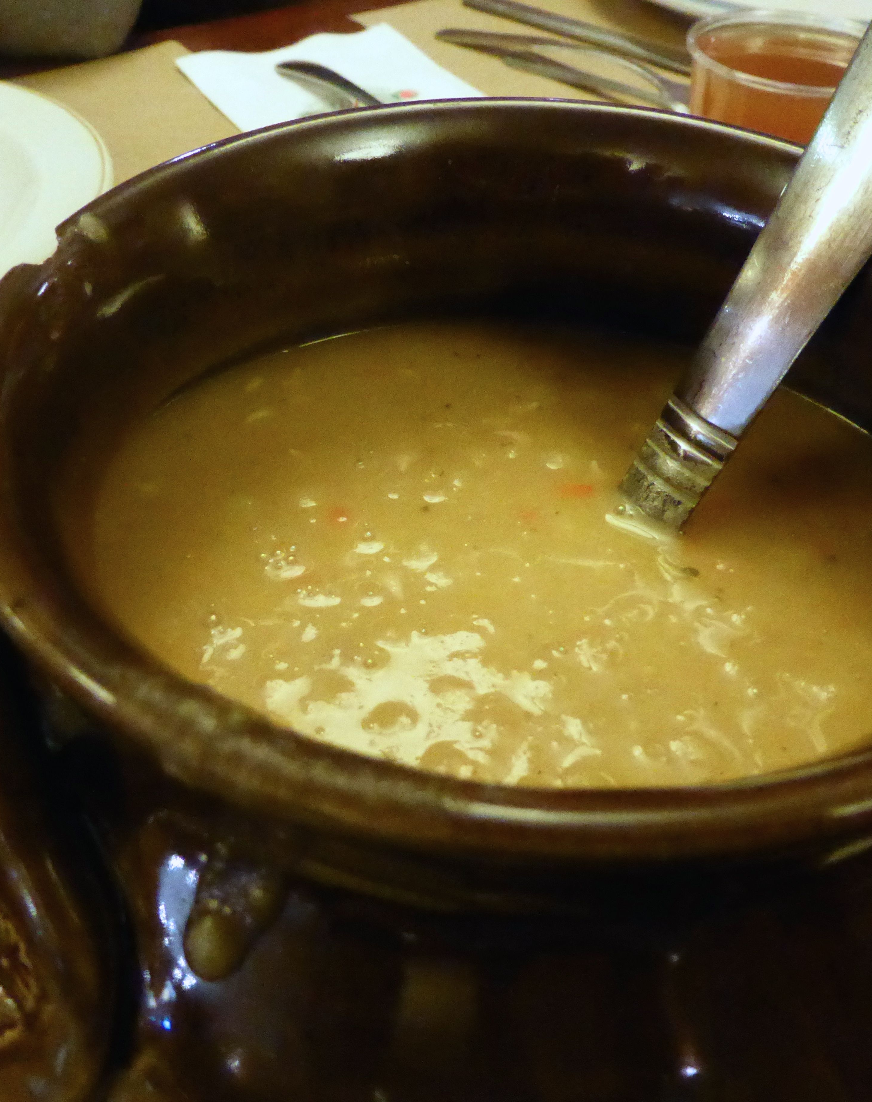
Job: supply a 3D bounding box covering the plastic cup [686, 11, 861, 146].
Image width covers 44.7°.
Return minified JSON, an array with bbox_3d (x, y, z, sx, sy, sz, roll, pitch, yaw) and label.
[{"bbox_3d":[0.127,-0.159,0.395,0.077,0.056,0.077,1,44,0],"label":"plastic cup"}]

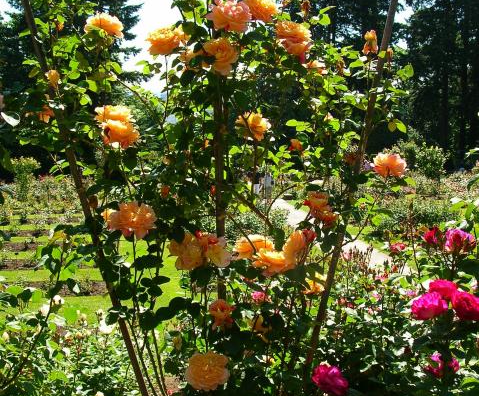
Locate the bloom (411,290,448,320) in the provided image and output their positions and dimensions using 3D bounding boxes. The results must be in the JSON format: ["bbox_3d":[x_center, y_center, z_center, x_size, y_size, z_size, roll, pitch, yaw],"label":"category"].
[{"bbox_3d":[0.528,0.299,1.850,0.104,0.084,0.090,0,3,22],"label":"bloom"}]

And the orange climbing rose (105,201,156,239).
[{"bbox_3d":[-0.320,0.063,1.950,0.148,0.106,0.111,-1,4,-6],"label":"orange climbing rose"}]

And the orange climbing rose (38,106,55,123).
[{"bbox_3d":[-0.601,-0.260,2.070,0.048,0.047,0.043,-1,4,-6],"label":"orange climbing rose"}]

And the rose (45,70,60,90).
[{"bbox_3d":[-0.500,-0.315,1.780,0.043,0.053,0.043,0,3,11],"label":"rose"}]

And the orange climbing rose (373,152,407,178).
[{"bbox_3d":[0.451,-0.098,2.000,0.102,0.078,0.097,3,0,0],"label":"orange climbing rose"}]

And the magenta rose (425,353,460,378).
[{"bbox_3d":[0.610,0.504,2.000,0.108,0.078,0.103,0,11,0],"label":"magenta rose"}]

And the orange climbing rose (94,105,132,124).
[{"bbox_3d":[-0.375,-0.241,1.980,0.113,0.074,0.107,0,6,0],"label":"orange climbing rose"}]

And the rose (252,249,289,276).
[{"bbox_3d":[0.092,0.189,1.950,0.108,0.078,0.103,0,6,0],"label":"rose"}]

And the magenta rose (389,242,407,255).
[{"bbox_3d":[0.713,0.228,3.000,0.081,0.055,0.070,-1,3,0],"label":"magenta rose"}]

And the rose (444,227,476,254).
[{"bbox_3d":[0.665,0.131,2.000,0.095,0.077,0.085,0,3,11],"label":"rose"}]

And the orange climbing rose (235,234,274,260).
[{"bbox_3d":[0.045,0.151,1.990,0.120,0.080,0.114,0,6,0],"label":"orange climbing rose"}]

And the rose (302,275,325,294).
[{"bbox_3d":[0.205,0.234,1.820,0.066,0.058,0.060,-1,3,-6],"label":"rose"}]

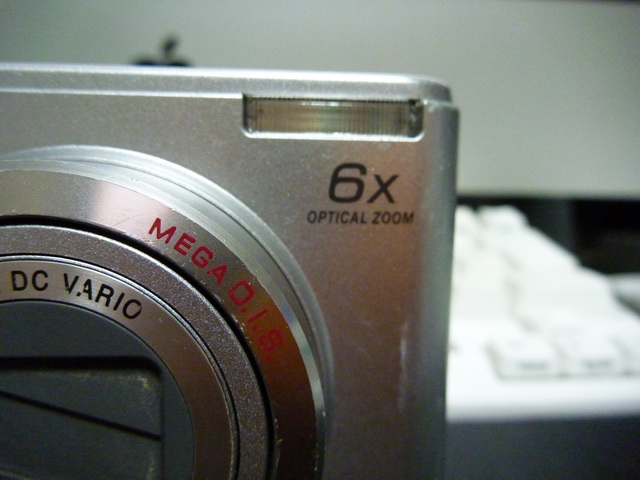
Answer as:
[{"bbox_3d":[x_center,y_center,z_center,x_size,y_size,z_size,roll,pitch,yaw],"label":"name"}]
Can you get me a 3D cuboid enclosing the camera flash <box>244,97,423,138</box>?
[{"bbox_3d":[0.001,-0.013,0.054,0.018,0.004,0.004,0,7,-4],"label":"camera flash"}]

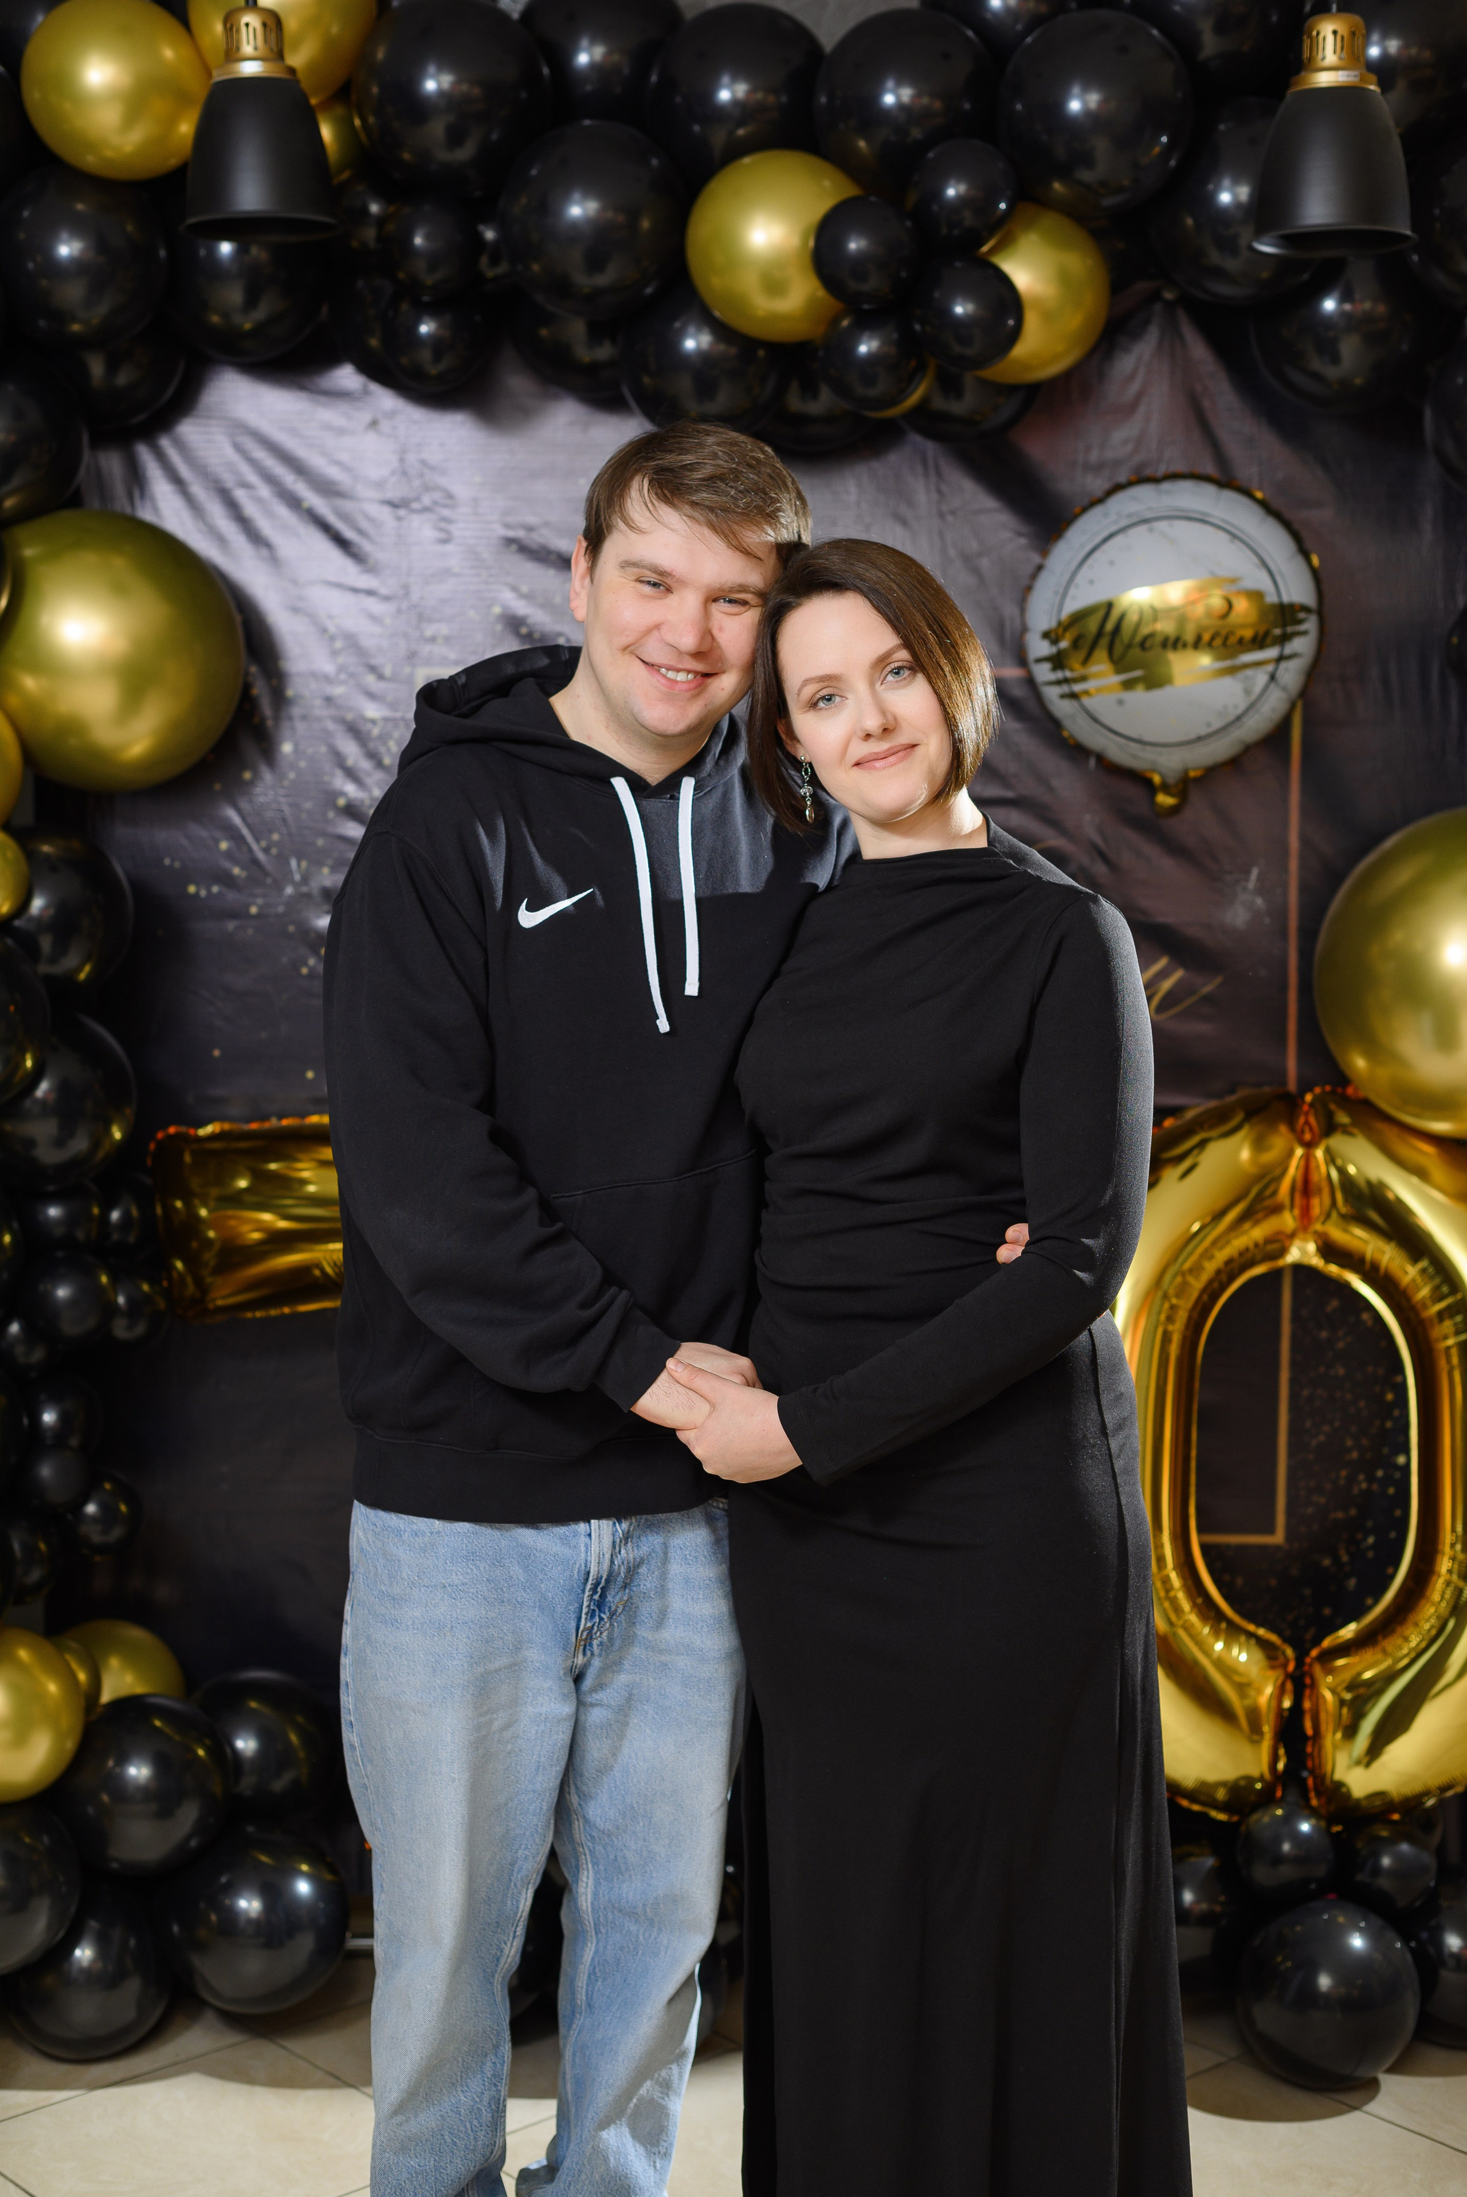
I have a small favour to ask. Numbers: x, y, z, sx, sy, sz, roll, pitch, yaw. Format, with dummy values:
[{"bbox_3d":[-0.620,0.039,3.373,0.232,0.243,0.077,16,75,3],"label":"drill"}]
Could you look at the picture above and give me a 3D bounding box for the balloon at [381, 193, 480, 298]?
[{"bbox_3d":[-0.344,-0.968,3.461,0.114,0.118,0.114,0,6,0],"label":"balloon"}]

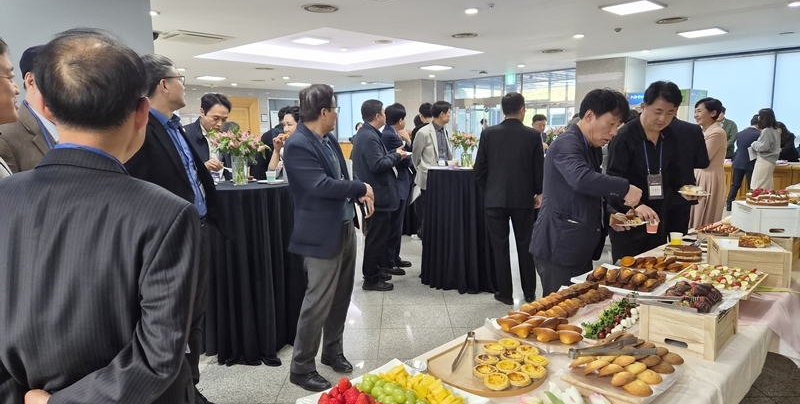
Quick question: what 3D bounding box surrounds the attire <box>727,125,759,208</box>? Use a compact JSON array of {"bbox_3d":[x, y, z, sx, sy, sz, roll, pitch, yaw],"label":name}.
[{"bbox_3d":[6.332,-0.655,9.755,0.600,1.450,0.550,3,8,24],"label":"attire"}]

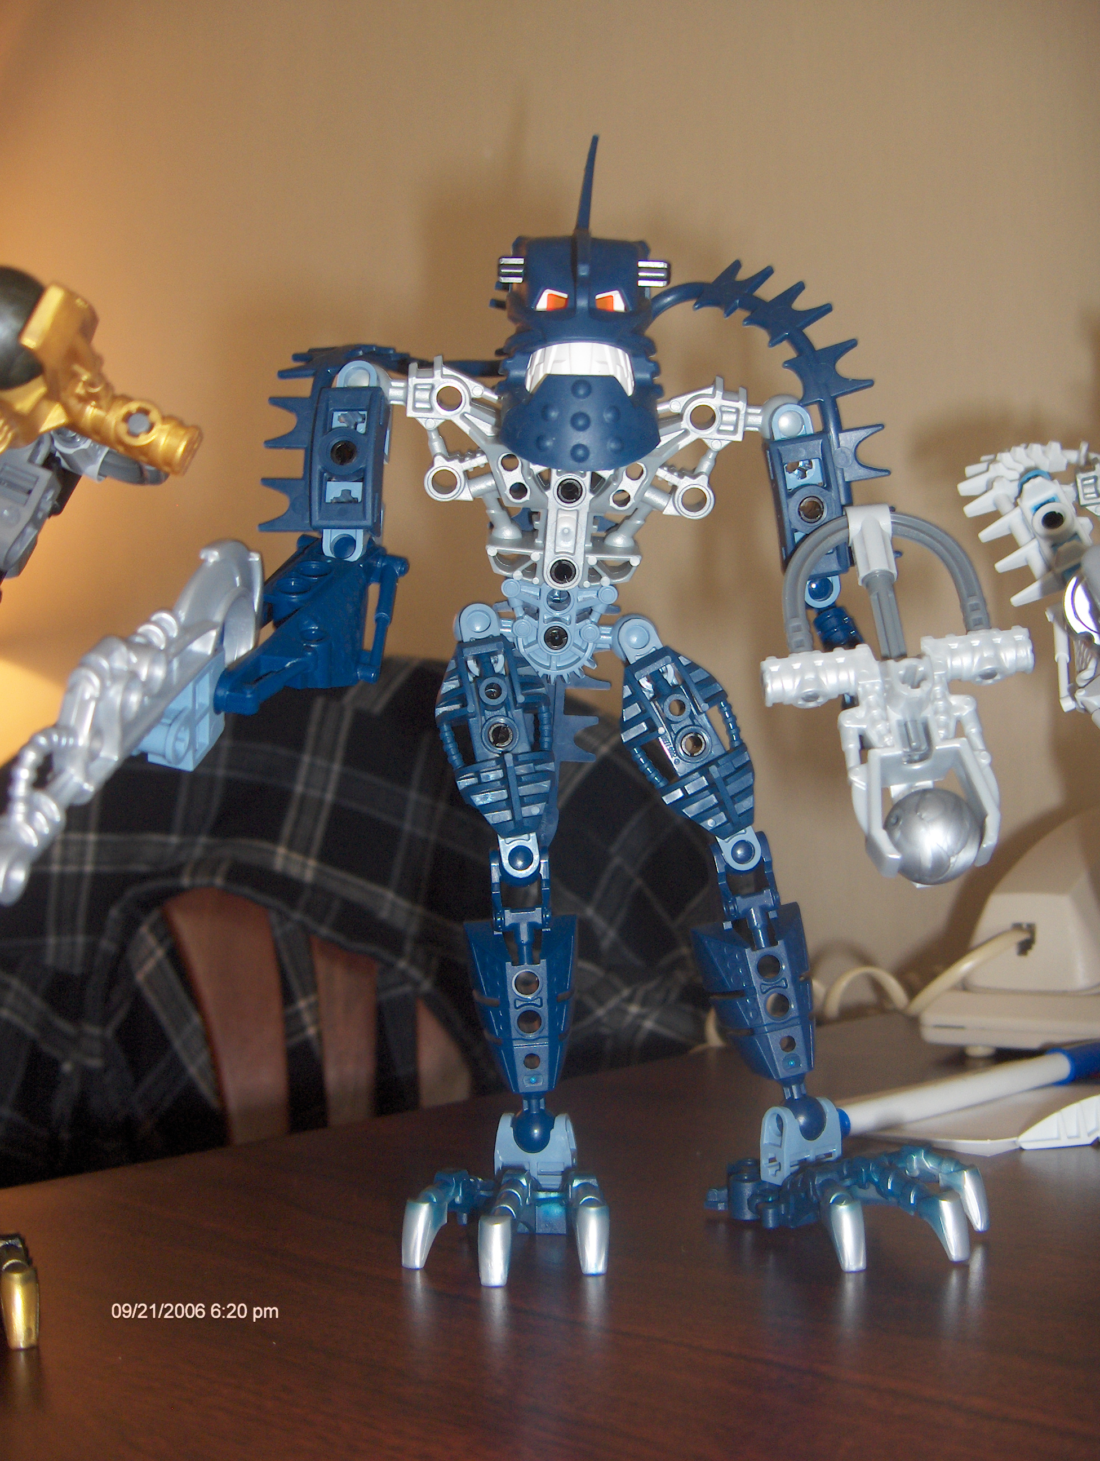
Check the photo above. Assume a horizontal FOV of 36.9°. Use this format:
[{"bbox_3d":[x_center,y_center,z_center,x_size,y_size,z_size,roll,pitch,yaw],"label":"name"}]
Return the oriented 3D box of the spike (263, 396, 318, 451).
[{"bbox_3d":[-0.050,-0.059,0.316,0.010,0.010,0.004,0,6,0],"label":"spike"}]

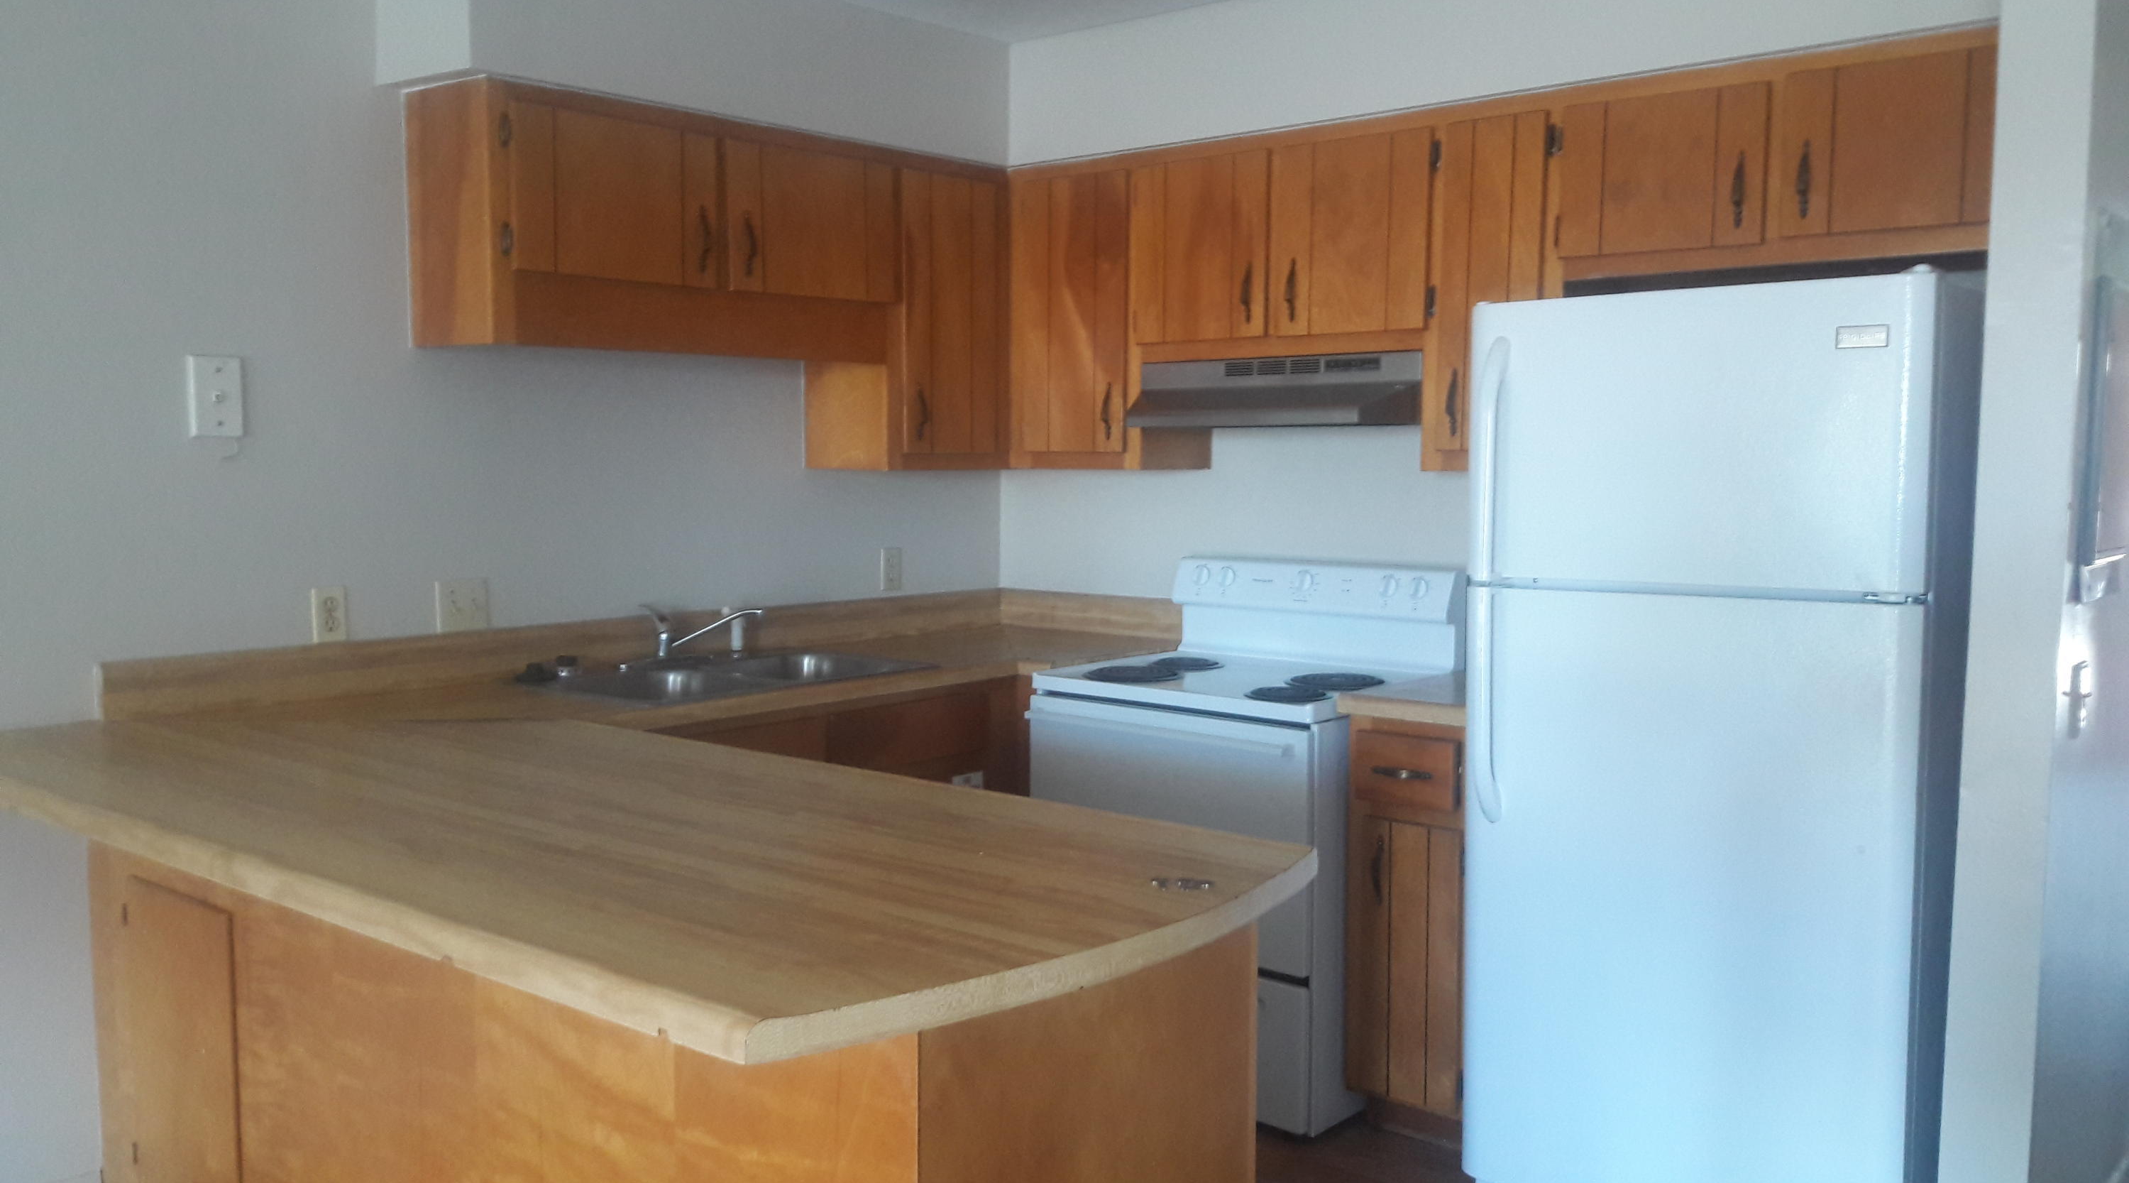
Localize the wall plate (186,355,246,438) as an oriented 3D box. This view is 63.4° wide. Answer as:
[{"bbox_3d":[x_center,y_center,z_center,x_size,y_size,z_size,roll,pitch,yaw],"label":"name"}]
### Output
[{"bbox_3d":[-1.603,-0.368,3.260,0.012,0.151,0.098,4,6,41],"label":"wall plate"}]

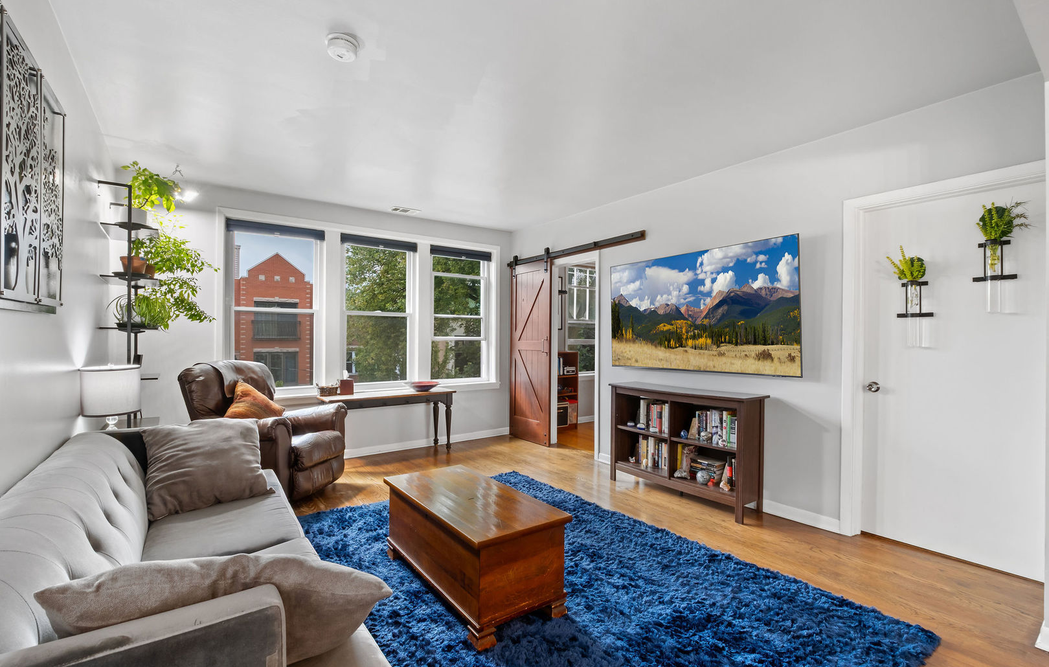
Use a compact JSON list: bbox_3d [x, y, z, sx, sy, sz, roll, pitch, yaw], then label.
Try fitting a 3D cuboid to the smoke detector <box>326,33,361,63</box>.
[{"bbox_3d":[-0.811,-1.267,2.078,0.140,0.055,0.140,0,0,0],"label":"smoke detector"}]

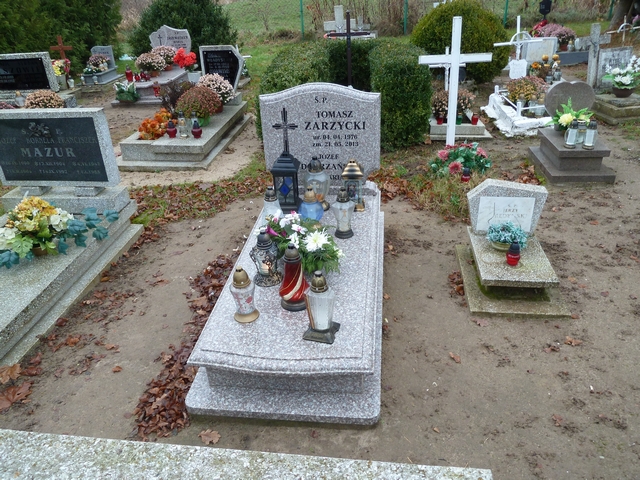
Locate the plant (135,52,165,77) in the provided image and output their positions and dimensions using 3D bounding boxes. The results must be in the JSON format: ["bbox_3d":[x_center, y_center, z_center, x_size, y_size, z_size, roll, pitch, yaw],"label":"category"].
[{"bbox_3d":[-2.596,-2.682,7.660,0.470,0.320,0.450,1,29,7],"label":"plant"}]

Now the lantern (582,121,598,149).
[{"bbox_3d":[2.180,-0.843,4.009,0.093,0.225,0.093,1,29,7],"label":"lantern"}]

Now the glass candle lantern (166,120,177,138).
[{"bbox_3d":[-1.498,-1.115,5.015,0.094,0.170,0.094,1,29,7],"label":"glass candle lantern"}]

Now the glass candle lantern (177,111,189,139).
[{"bbox_3d":[-1.398,-1.178,5.088,0.098,0.254,0.098,1,30,7],"label":"glass candle lantern"}]

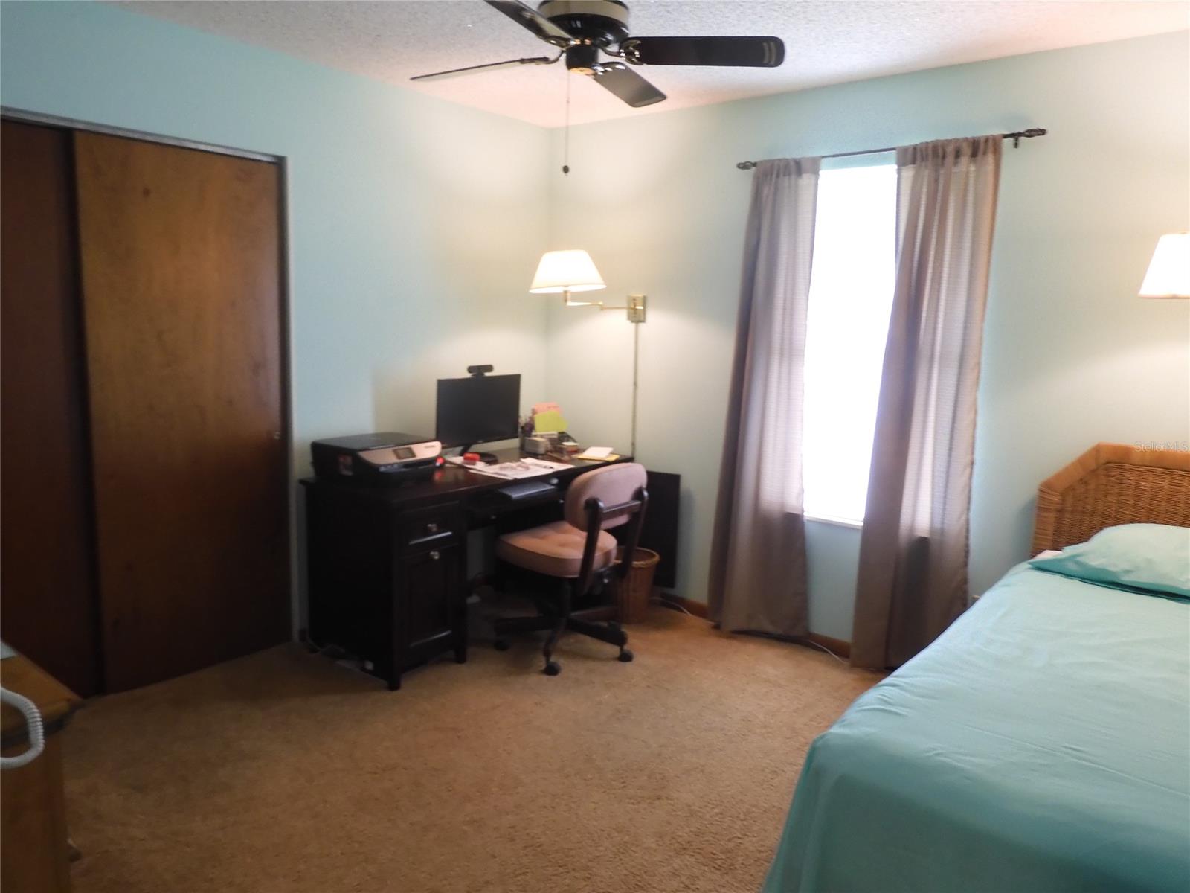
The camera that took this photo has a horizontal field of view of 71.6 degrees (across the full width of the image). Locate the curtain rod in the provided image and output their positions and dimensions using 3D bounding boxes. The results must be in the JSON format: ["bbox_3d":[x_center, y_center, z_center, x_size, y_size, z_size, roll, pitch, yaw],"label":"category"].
[{"bbox_3d":[1.095,-1.155,3.228,1.215,0.065,0.095,9,11,38],"label":"curtain rod"}]

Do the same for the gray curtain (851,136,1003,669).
[{"bbox_3d":[1.288,-0.079,3.220,0.440,2.145,0.130,9,11,38],"label":"gray curtain"}]

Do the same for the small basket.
[{"bbox_3d":[0.199,0.685,4.012,0.260,0.320,0.260,2,9,0],"label":"small basket"}]

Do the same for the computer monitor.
[{"bbox_3d":[-0.558,-0.128,3.904,0.190,0.398,0.540,9,11,38],"label":"computer monitor"}]

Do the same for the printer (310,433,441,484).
[{"bbox_3d":[-0.955,0.043,3.610,0.340,0.125,0.460,9,11,38],"label":"printer"}]

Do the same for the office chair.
[{"bbox_3d":[-0.108,0.475,3.595,0.620,0.845,0.590,9,11,38],"label":"office chair"}]

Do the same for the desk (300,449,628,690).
[{"bbox_3d":[-0.521,0.470,3.822,0.575,0.757,1.520,9,11,38],"label":"desk"}]

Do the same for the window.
[{"bbox_3d":[1.101,-0.393,3.455,0.860,1.510,0.100,9,11,38],"label":"window"}]

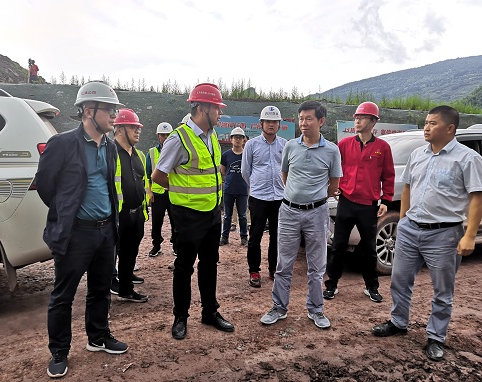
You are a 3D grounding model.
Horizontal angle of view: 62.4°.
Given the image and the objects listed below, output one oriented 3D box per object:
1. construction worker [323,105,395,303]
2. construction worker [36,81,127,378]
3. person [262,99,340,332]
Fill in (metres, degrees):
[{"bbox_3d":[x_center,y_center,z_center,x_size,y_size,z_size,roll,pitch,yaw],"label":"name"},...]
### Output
[{"bbox_3d":[1.085,0.085,3.680,0.630,1.790,0.400,3,5,22],"label":"construction worker"},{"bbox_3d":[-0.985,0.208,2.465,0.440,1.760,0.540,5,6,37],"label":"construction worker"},{"bbox_3d":[0.477,0.165,3.130,0.600,1.725,0.420,3,5,17],"label":"person"}]

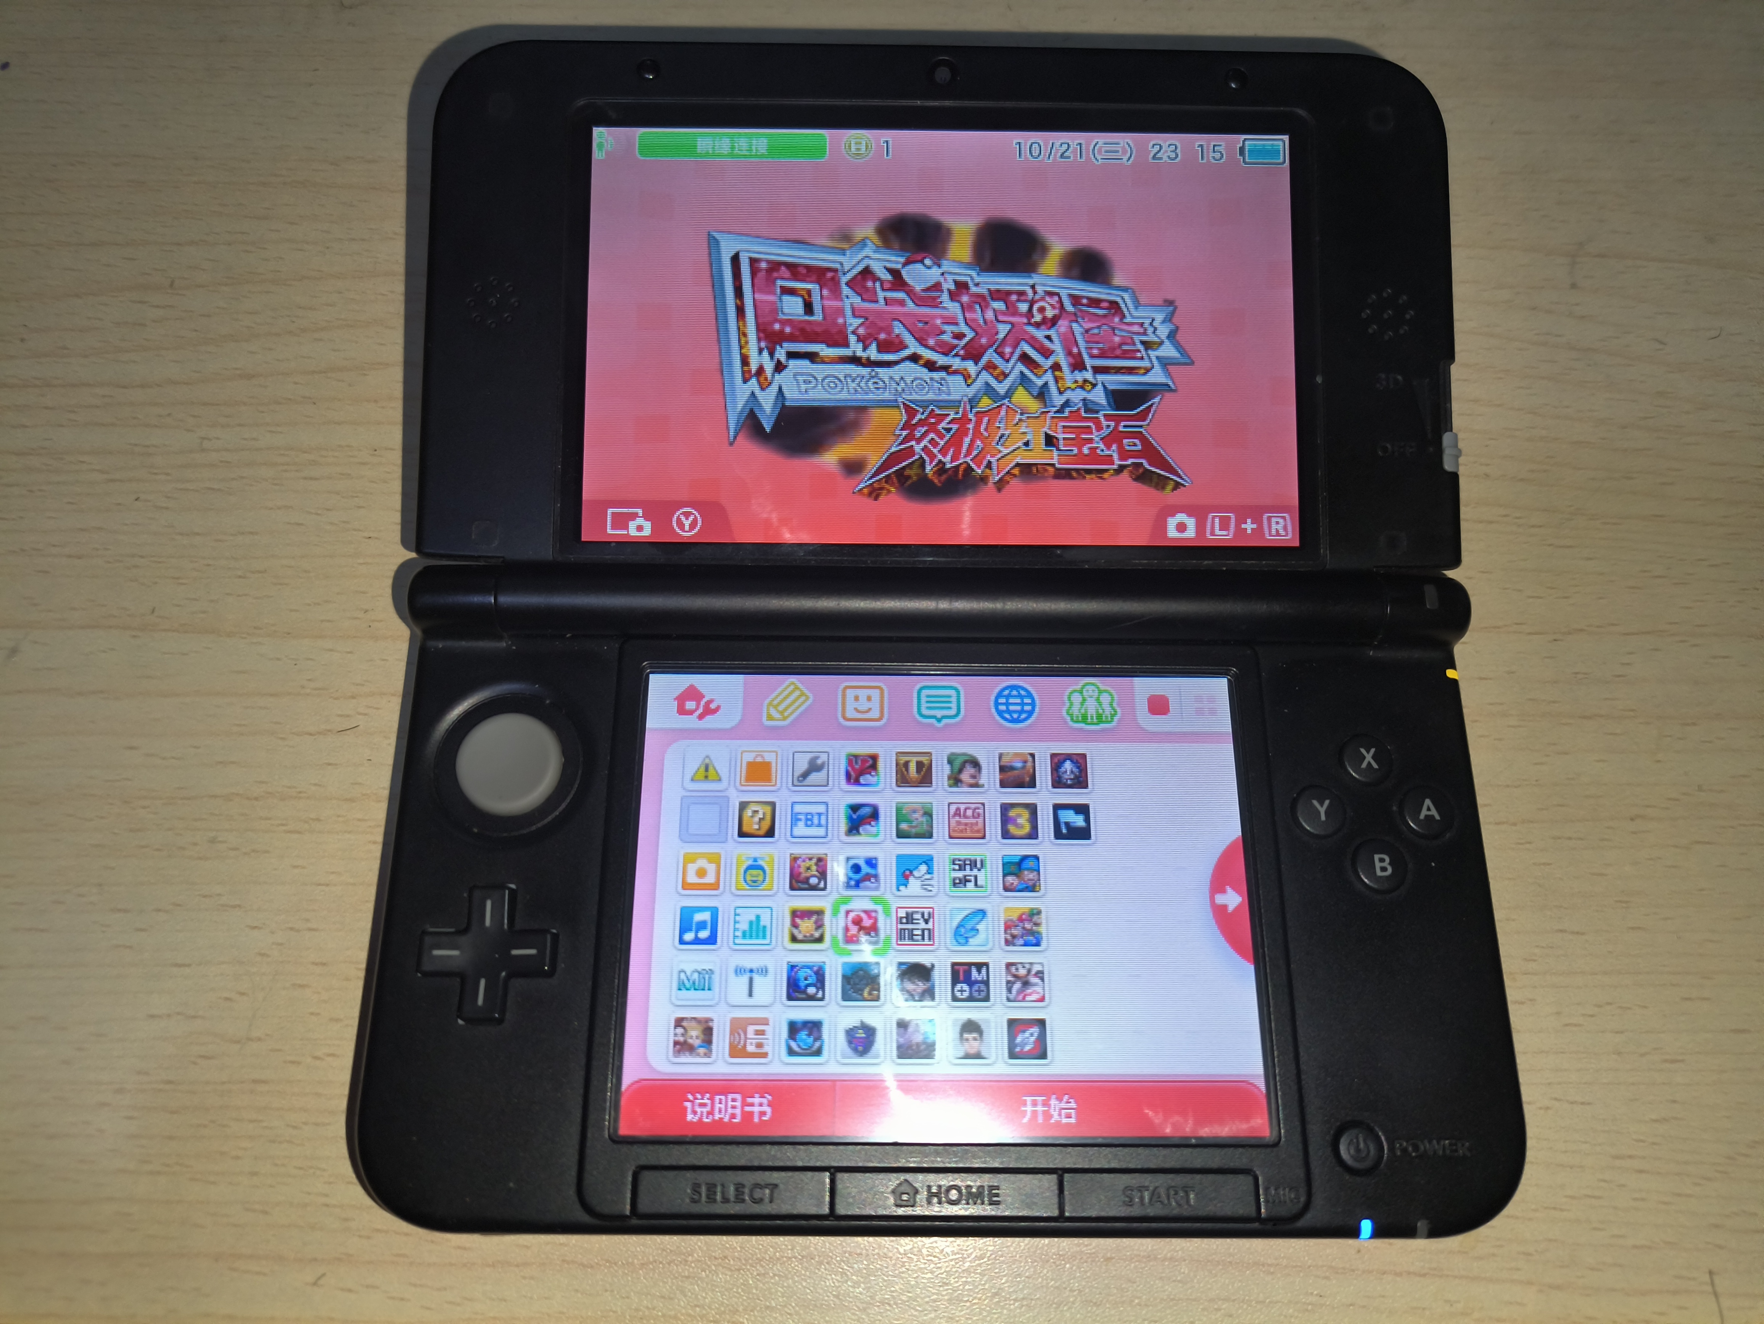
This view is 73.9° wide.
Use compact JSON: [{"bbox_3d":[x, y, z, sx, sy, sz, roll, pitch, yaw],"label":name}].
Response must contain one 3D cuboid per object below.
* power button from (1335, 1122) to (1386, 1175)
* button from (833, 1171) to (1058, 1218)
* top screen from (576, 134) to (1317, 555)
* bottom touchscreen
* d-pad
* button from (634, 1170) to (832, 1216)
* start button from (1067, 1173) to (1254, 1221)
[{"bbox_3d":[0.062,0.064,0.153,0.006,0.002,0.006,0,72,-1],"label":"power button"},{"bbox_3d":[0.008,0.068,0.150,0.029,0.002,0.005,0,72,-1],"label":"button"},{"bbox_3d":[0.009,-0.049,0.177,0.106,0.003,0.064,0,85,-1],"label":"top screen"},{"bbox_3d":[0.008,0.032,0.164,0.085,0.003,0.063,0,72,-1],"label":"bottom touchscreen"},{"bbox_3d":[-0.053,0.039,0.158,0.018,0.003,0.018,0,72,-1],"label":"d-pad"},{"bbox_3d":[-0.019,0.068,0.150,0.025,0.002,0.006,0,72,-1],"label":"button"},{"bbox_3d":[0.036,0.069,0.151,0.025,0.002,0.006,0,72,-1],"label":"start button"}]

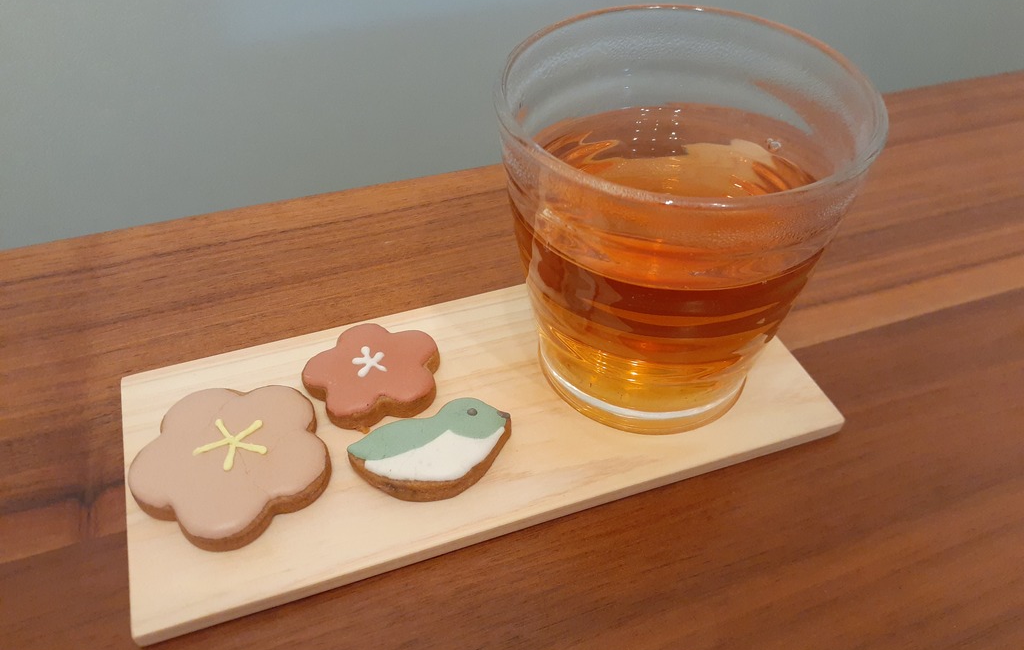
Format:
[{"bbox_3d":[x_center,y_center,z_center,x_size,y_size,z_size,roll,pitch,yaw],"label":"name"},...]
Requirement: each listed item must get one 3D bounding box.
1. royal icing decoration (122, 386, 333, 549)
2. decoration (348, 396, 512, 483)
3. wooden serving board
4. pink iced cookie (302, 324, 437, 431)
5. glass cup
[{"bbox_3d":[-0.080,0.039,0.227,0.053,0.006,0.053,-14,48,-14],"label":"royal icing decoration"},{"bbox_3d":[-0.021,0.035,0.228,0.046,0.002,0.026,-24,51,-22],"label":"decoration"},{"bbox_3d":[-0.011,0.025,0.249,0.205,0.006,0.088,-14,48,-14],"label":"wooden serving board"},{"bbox_3d":[-0.043,0.015,0.250,0.041,0.006,0.038,-14,48,-14],"label":"pink iced cookie"},{"bbox_3d":[0.043,-0.026,0.229,0.094,0.094,0.094,0,46,0],"label":"glass cup"}]

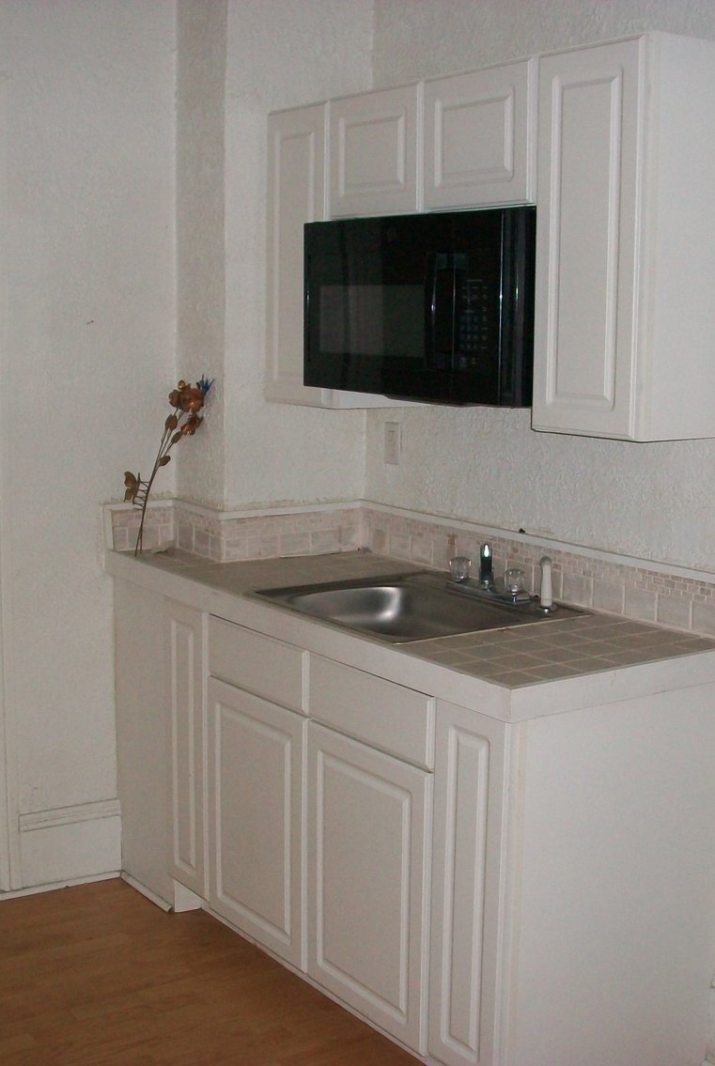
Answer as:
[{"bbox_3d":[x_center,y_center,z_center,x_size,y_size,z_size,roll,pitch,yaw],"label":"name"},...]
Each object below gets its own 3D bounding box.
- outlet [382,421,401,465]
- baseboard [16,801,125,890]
[{"bbox_3d":[0.092,-0.244,3.839,0.012,0.116,0.073,-5,11,-34],"label":"outlet"},{"bbox_3d":[-0.813,0.891,3.970,0.300,0.230,0.025,-5,11,-34],"label":"baseboard"}]

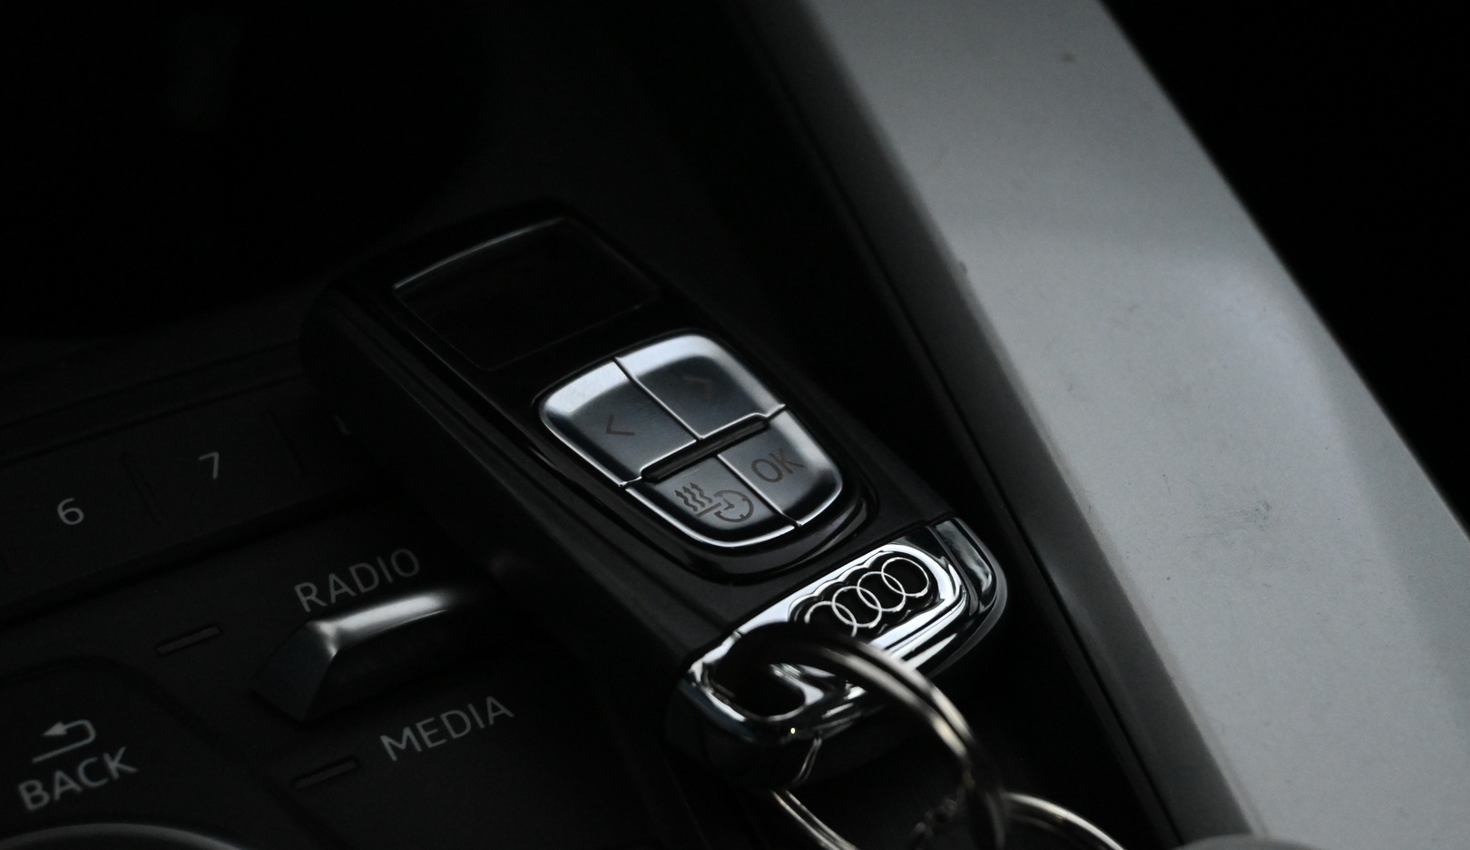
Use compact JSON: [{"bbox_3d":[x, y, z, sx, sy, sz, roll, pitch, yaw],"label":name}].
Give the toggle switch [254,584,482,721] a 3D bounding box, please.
[{"bbox_3d":[-0.035,0.022,0.253,0.027,0.007,0.006,-18,56,-37],"label":"toggle switch"}]

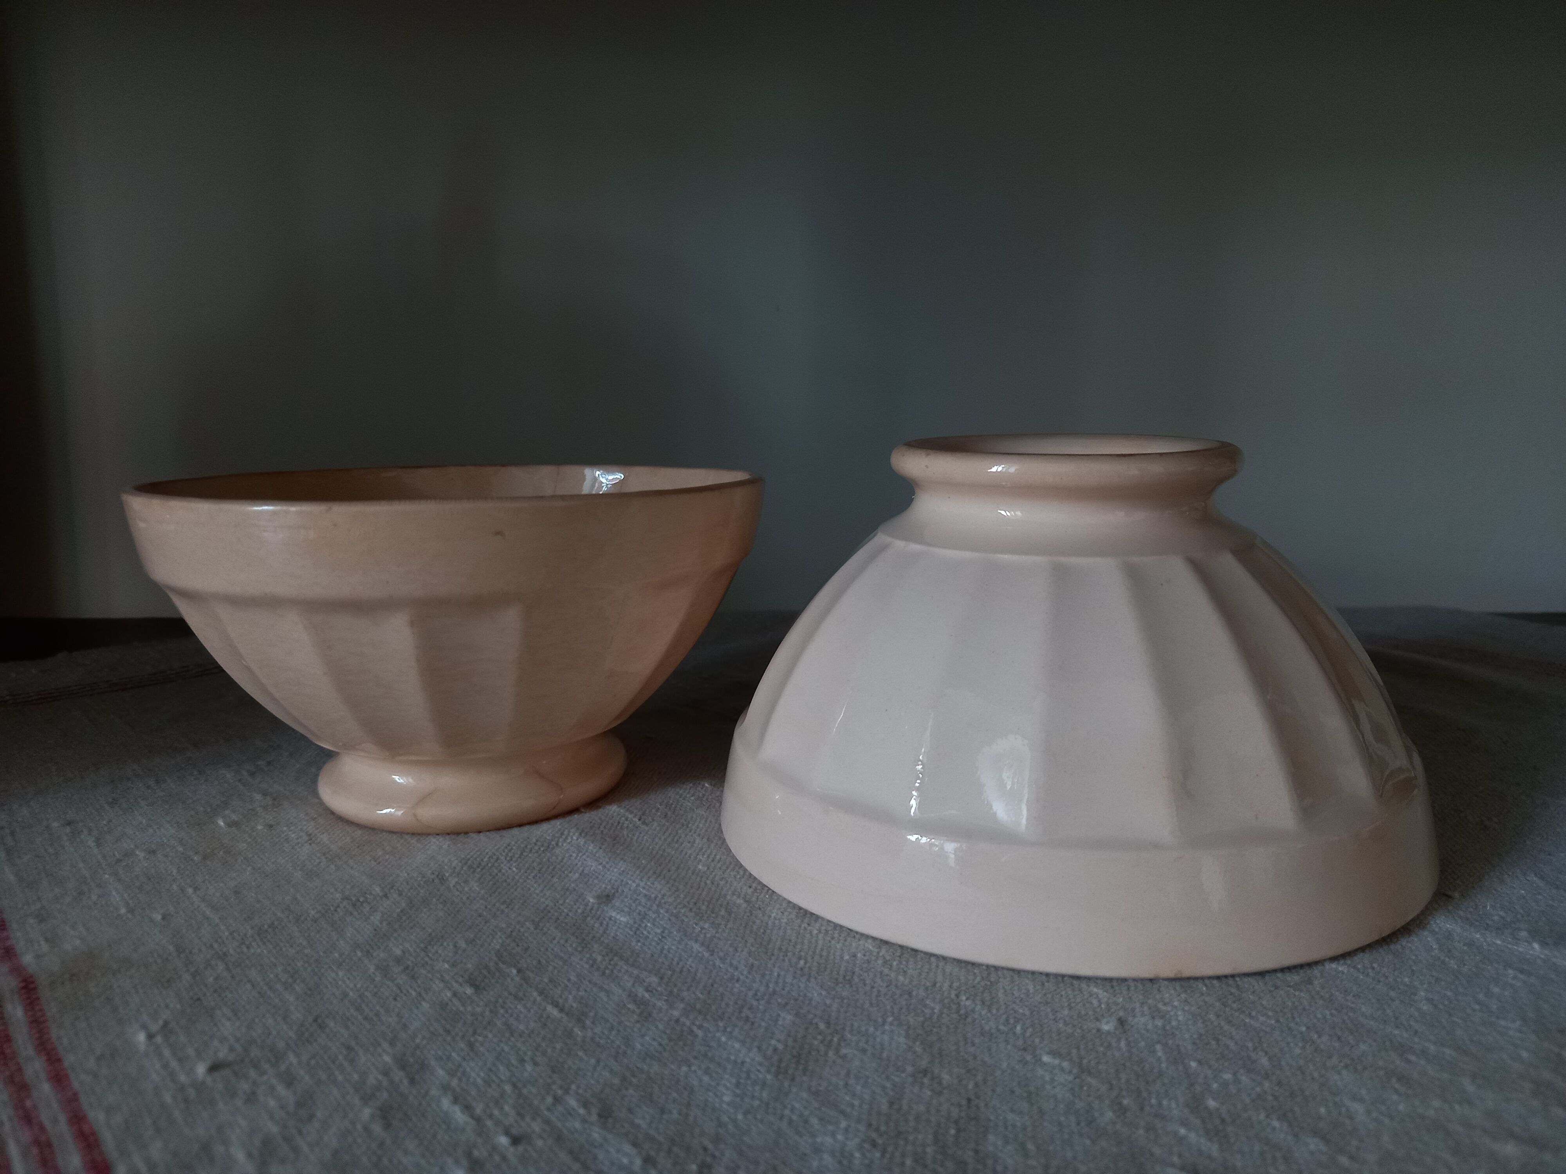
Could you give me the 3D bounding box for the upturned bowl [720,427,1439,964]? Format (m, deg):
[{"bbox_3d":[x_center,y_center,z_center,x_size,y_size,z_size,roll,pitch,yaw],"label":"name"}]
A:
[{"bbox_3d":[0.058,0.009,0.235,0.143,0.077,0.143,-1,11,0],"label":"upturned bowl"}]

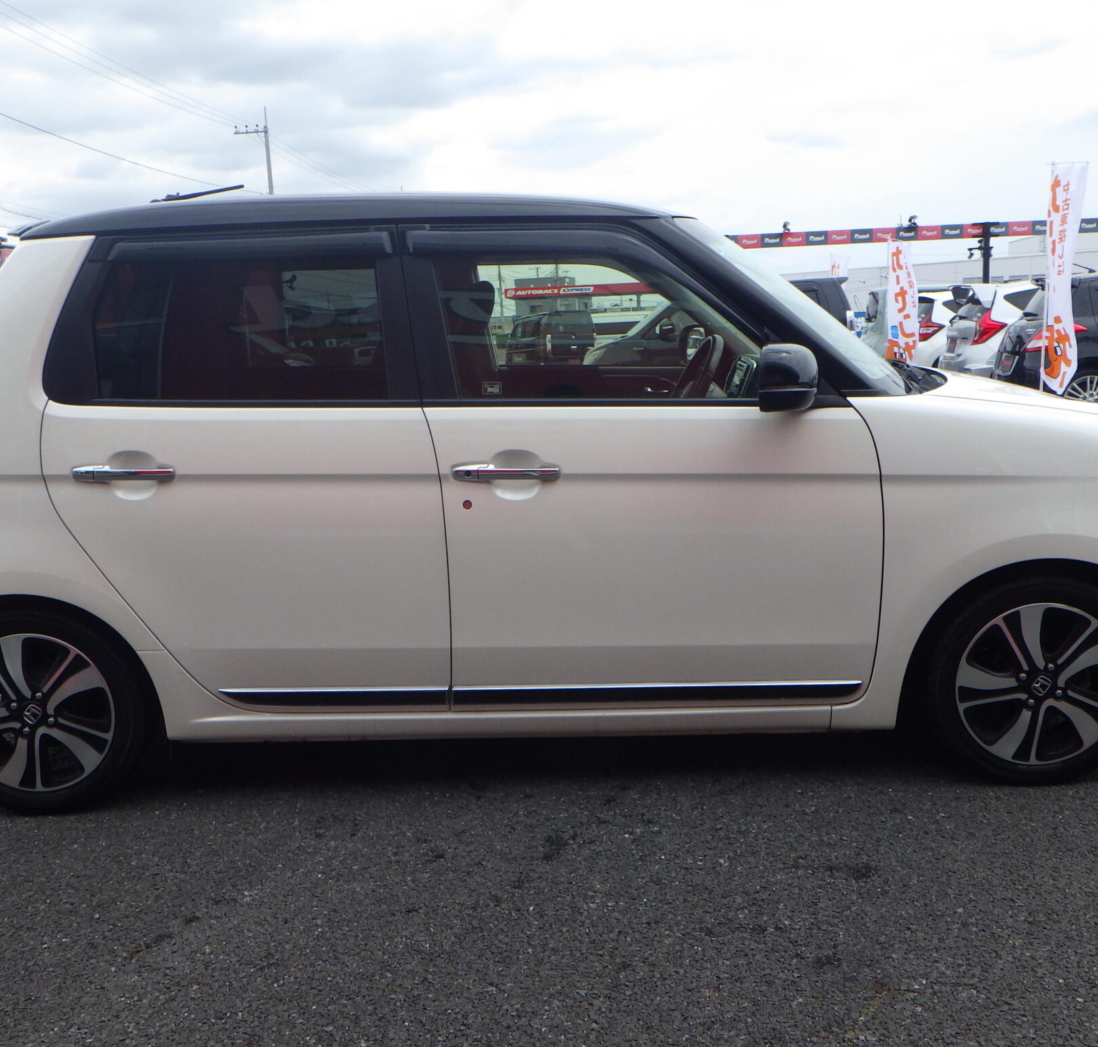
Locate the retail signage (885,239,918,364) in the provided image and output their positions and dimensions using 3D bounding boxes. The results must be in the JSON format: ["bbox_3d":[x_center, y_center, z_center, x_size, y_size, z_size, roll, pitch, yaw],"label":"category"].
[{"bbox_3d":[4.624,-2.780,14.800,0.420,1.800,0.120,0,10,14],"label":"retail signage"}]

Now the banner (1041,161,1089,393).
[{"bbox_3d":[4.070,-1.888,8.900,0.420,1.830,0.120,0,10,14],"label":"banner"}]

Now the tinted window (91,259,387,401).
[{"bbox_3d":[-0.748,-0.475,2.744,0.717,0.359,0.040,0,-2,1],"label":"tinted window"}]

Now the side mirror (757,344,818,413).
[{"bbox_3d":[0.550,-0.334,2.592,0.120,0.165,0.210,-2,10,1],"label":"side mirror"}]

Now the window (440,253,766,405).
[{"bbox_3d":[0.128,-0.478,2.731,0.825,0.368,0.040,0,-2,1],"label":"window"}]

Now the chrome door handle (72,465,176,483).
[{"bbox_3d":[-1.021,-0.119,2.715,0.247,0.041,0.050,0,10,1],"label":"chrome door handle"}]

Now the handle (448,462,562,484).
[{"bbox_3d":[-0.102,-0.120,2.701,0.257,0.045,0.050,0,10,1],"label":"handle"}]

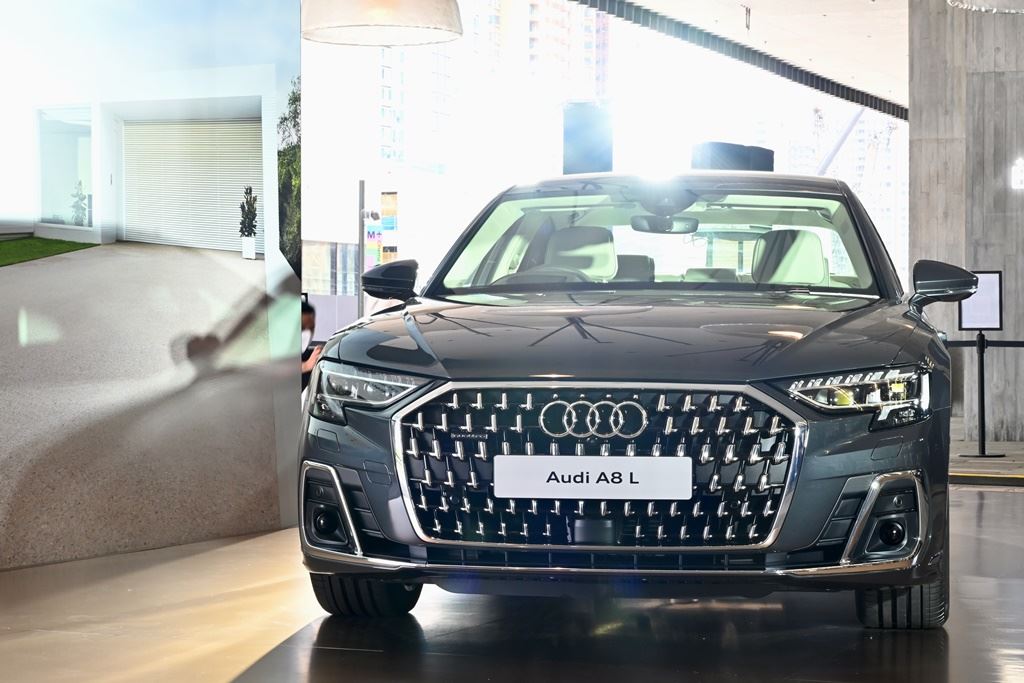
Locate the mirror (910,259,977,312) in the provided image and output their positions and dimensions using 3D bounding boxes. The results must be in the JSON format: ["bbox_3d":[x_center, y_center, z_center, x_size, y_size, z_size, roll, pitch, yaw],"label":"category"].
[{"bbox_3d":[1.472,-0.203,6.784,0.235,0.175,0.185,0,1,10],"label":"mirror"}]

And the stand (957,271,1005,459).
[{"bbox_3d":[2.994,0.144,12.686,0.295,1.185,0.280,0,1,12],"label":"stand"}]

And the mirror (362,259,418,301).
[{"bbox_3d":[-0.443,-0.210,7.115,0.235,0.175,0.185,0,1,10],"label":"mirror"}]

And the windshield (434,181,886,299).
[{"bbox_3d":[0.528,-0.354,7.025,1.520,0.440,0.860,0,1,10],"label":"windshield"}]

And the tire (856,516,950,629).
[{"bbox_3d":[1.189,0.520,6.039,0.270,0.710,0.710,0,1,10],"label":"tire"}]

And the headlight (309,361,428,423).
[{"bbox_3d":[-0.406,0.145,5.651,0.410,0.180,0.380,0,1,10],"label":"headlight"}]

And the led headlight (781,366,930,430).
[{"bbox_3d":[0.944,0.150,5.417,0.410,0.180,0.380,0,1,10],"label":"led headlight"}]

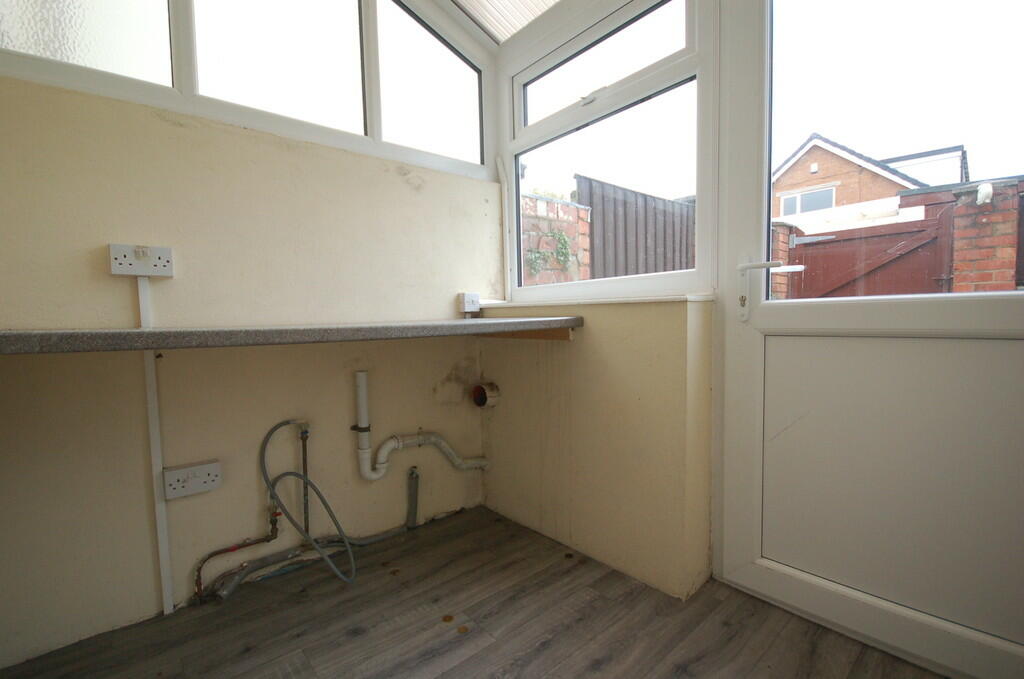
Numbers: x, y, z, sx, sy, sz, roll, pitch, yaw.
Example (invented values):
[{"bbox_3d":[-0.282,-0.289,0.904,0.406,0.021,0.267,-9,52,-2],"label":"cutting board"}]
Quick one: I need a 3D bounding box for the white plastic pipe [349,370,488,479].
[{"bbox_3d":[-0.366,0.387,1.895,0.630,0.547,0.080,-3,4,-37],"label":"white plastic pipe"}]

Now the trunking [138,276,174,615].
[{"bbox_3d":[-1.136,0.350,1.360,0.025,1.092,0.017,-4,4,-37],"label":"trunking"}]

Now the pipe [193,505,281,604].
[{"bbox_3d":[-0.951,0.743,1.483,0.261,0.265,0.055,-3,4,-37],"label":"pipe"}]

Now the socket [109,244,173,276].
[{"bbox_3d":[-1.139,-0.239,1.314,0.145,0.087,0.045,-3,4,-37],"label":"socket"}]

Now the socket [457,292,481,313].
[{"bbox_3d":[-0.202,-0.175,2.029,0.085,0.087,0.047,-3,4,-37],"label":"socket"}]

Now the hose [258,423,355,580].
[{"bbox_3d":[-0.733,0.593,1.518,0.267,0.583,0.230,-3,4,-37],"label":"hose"}]

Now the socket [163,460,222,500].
[{"bbox_3d":[-1.054,0.461,1.409,0.145,0.087,0.045,-3,4,-37],"label":"socket"}]

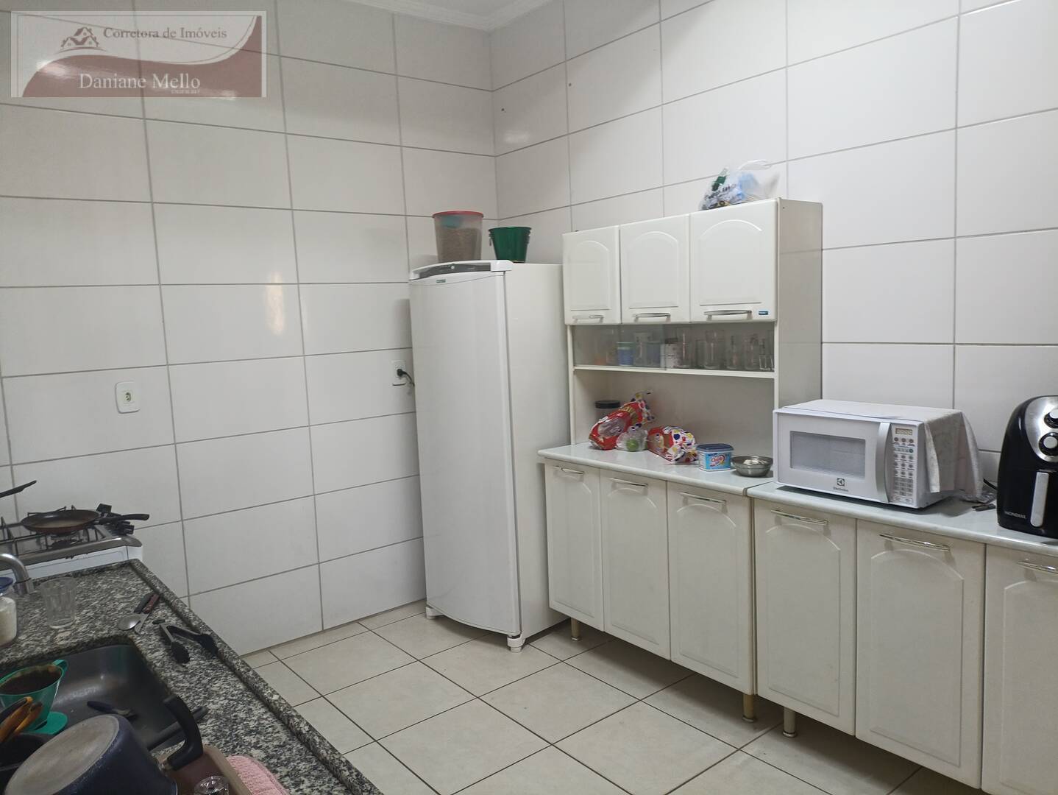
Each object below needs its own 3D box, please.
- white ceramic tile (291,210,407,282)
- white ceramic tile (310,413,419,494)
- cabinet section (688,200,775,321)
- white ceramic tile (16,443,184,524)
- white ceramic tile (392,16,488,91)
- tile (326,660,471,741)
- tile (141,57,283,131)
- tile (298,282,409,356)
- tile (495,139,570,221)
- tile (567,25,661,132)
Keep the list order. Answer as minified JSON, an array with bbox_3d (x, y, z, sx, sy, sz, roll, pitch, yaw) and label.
[{"bbox_3d":[-0.825,-0.703,3.594,0.567,0.322,0.012,-8,8,-37],"label":"white ceramic tile"},{"bbox_3d":[-0.783,0.265,3.705,0.567,0.322,0.012,-8,8,-37],"label":"white ceramic tile"},{"bbox_3d":[0.817,-0.478,2.766,0.280,0.396,0.356,-8,8,-39],"label":"cabinet section"},{"bbox_3d":[-1.693,0.385,3.032,0.570,0.324,0.010,-7,8,-37],"label":"white ceramic tile"},{"bbox_3d":[-0.414,-1.708,3.785,0.538,0.307,0.010,-7,8,-37],"label":"white ceramic tile"},{"bbox_3d":[-0.495,1.153,2.931,0.429,0.010,0.429,-8,8,-38],"label":"tile"},{"bbox_3d":[-1.293,-1.280,3.155,0.563,0.320,0.010,-7,8,-37],"label":"tile"},{"bbox_3d":[-0.811,-0.381,3.643,0.570,0.324,0.010,-7,8,-37],"label":"tile"},{"bbox_3d":[0.017,-1.084,3.799,0.010,0.320,0.564,-8,8,-39],"label":"tile"},{"bbox_3d":[0.368,-1.383,3.362,0.012,0.322,0.573,-8,8,-38],"label":"tile"}]

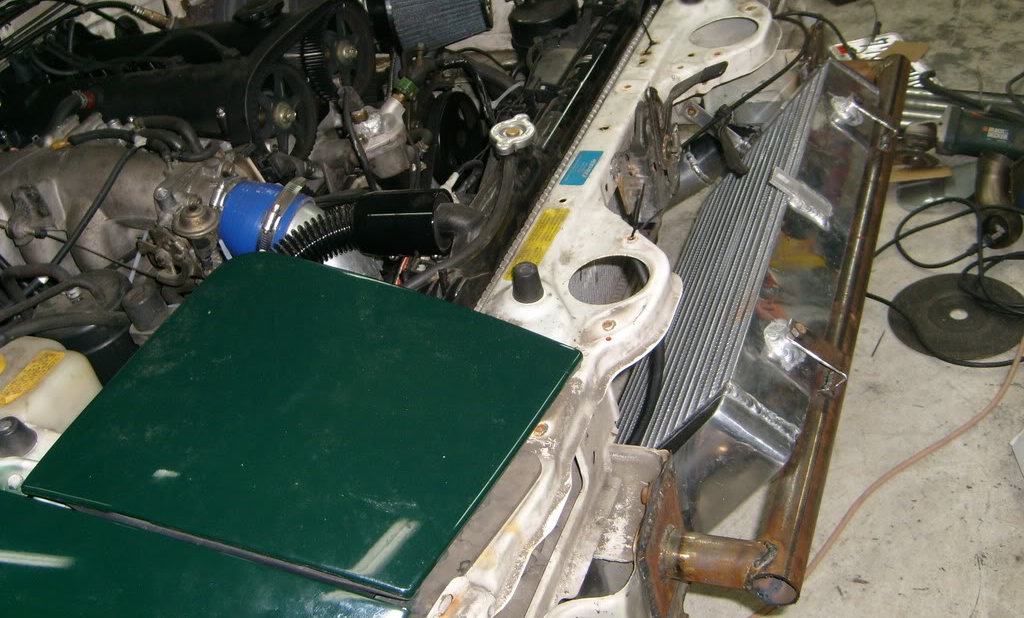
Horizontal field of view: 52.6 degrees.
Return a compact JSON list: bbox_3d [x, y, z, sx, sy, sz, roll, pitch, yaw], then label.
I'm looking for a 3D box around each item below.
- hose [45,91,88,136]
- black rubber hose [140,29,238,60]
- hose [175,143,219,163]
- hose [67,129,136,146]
[{"bbox_3d":[-0.541,-0.241,1.263,0.060,0.036,0.024,-29,38,-13],"label":"hose"},{"bbox_3d":[-0.417,-0.337,1.319,0.143,0.044,0.016,1,41,24],"label":"black rubber hose"},{"bbox_3d":[-0.349,-0.172,1.147,0.057,0.016,0.020,-8,38,14],"label":"hose"},{"bbox_3d":[-0.481,-0.203,1.215,0.089,0.017,0.017,-3,40,20],"label":"hose"}]

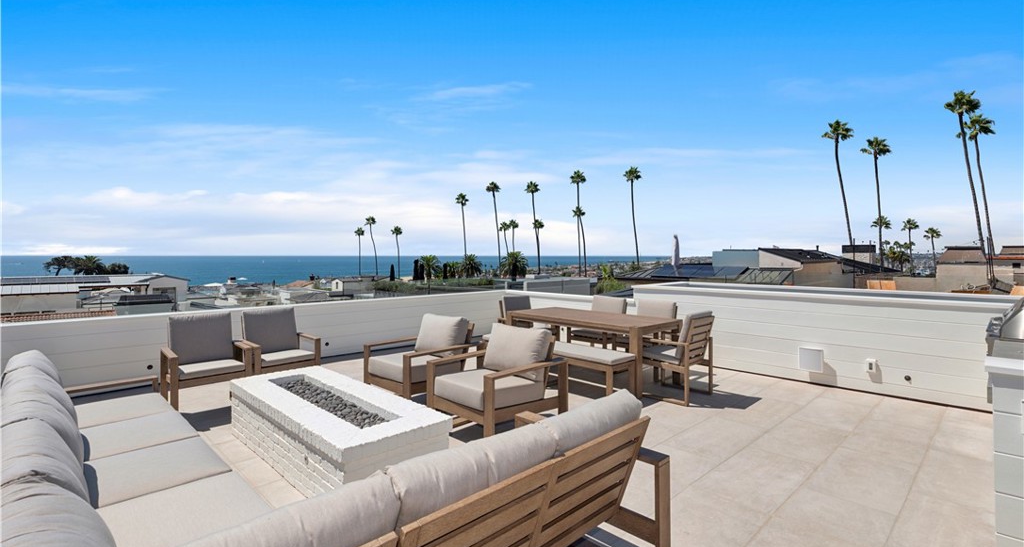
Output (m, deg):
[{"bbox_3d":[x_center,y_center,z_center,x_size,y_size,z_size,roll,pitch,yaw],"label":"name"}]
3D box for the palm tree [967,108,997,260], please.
[{"bbox_3d":[50.590,-5.660,49.440,2.900,23.610,3.300,-2,3,-44],"label":"palm tree"}]

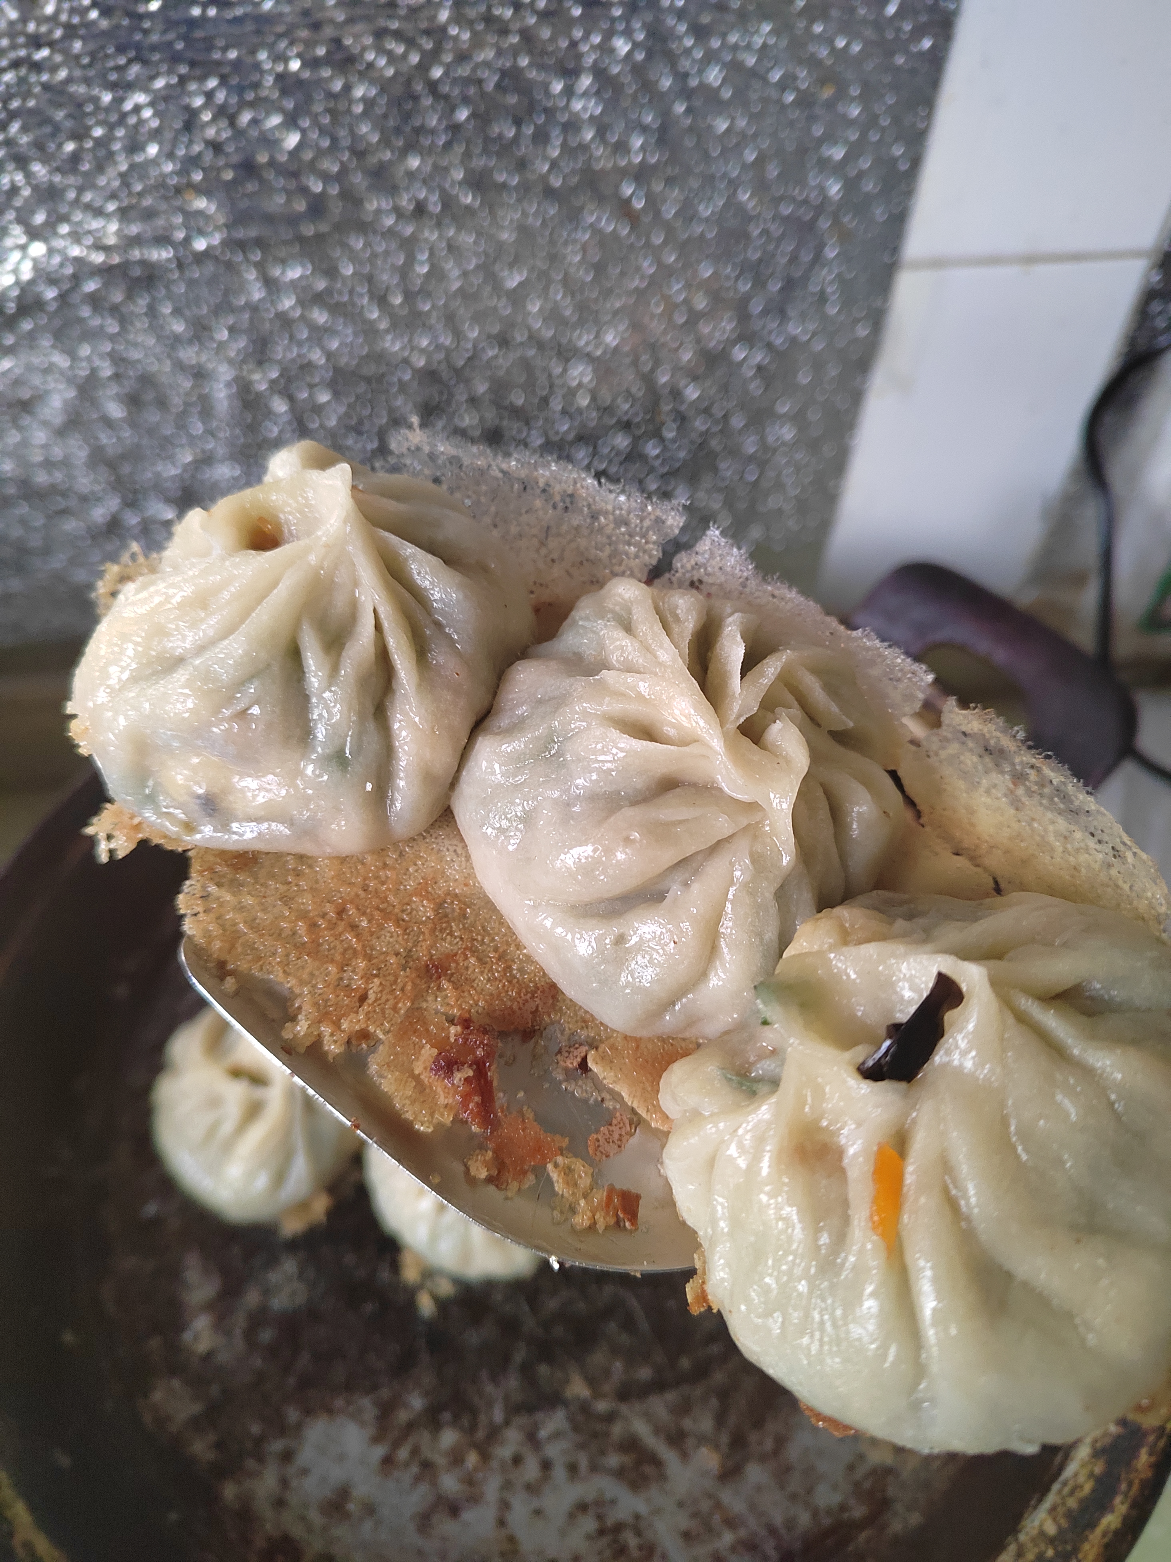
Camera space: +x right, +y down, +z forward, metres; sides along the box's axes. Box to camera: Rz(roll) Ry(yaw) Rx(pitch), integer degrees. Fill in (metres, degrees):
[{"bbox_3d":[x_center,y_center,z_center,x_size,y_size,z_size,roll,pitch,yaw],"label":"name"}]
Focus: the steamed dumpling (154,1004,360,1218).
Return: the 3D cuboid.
[{"bbox_3d":[-0.100,0.097,0.314,0.064,0.043,0.064,0,46,0],"label":"steamed dumpling"}]

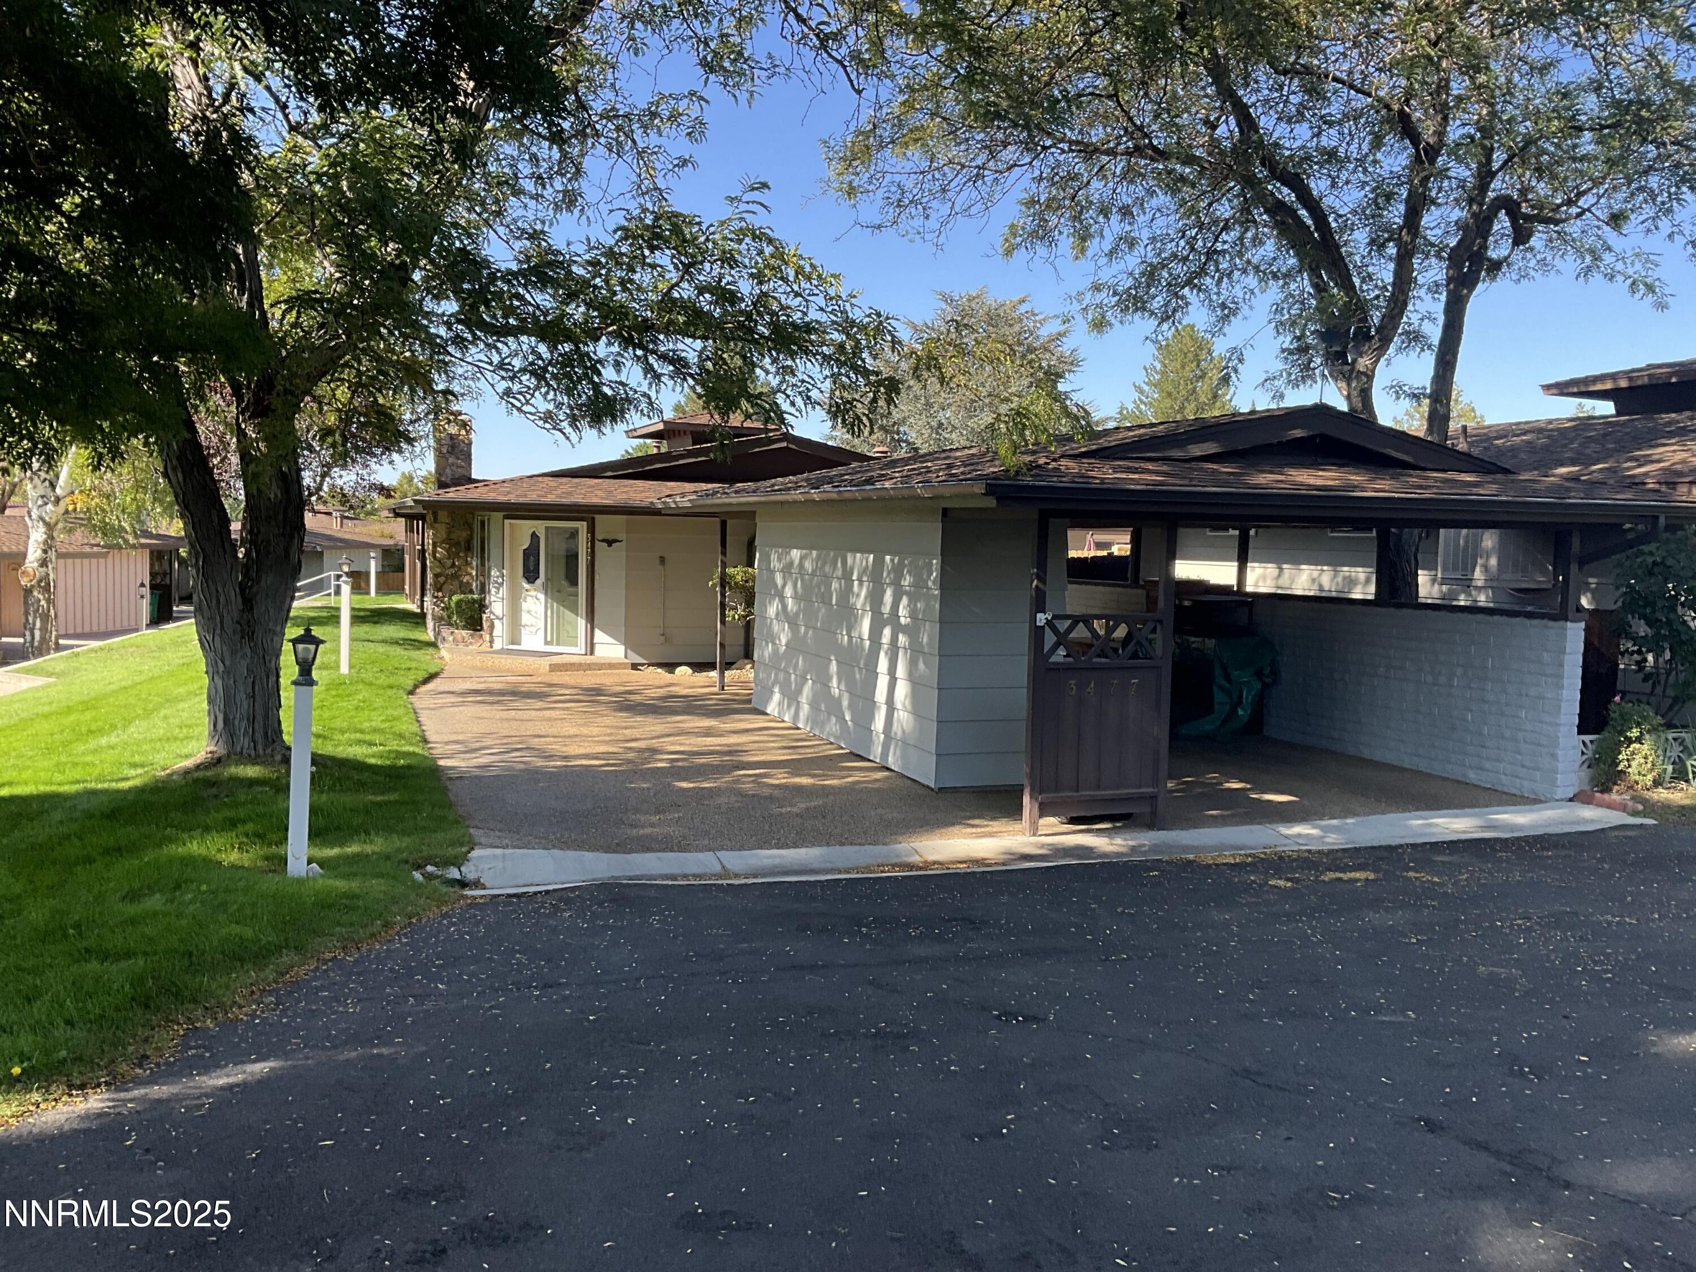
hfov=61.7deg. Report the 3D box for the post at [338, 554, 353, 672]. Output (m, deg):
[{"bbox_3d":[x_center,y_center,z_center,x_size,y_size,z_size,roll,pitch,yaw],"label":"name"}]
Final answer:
[{"bbox_3d":[-6.723,-0.284,19.017,0.220,1.587,0.220,0,4,-19],"label":"post"}]

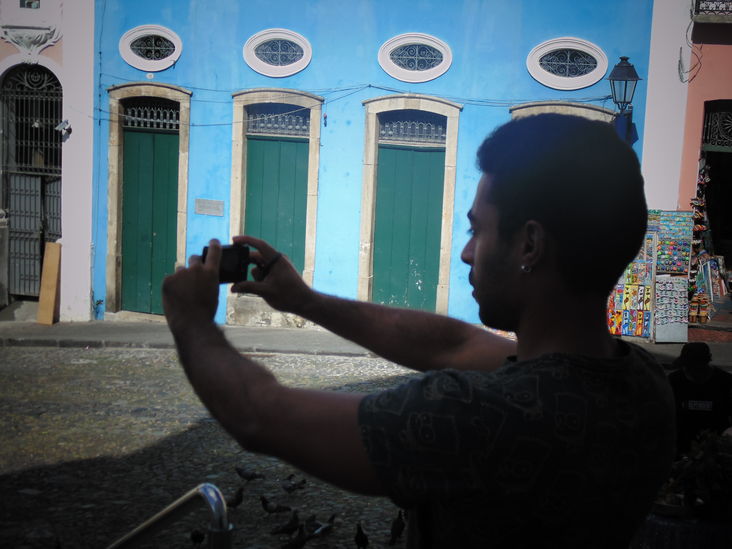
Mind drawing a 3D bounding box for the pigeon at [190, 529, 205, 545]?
[{"bbox_3d":[-1.471,2.287,10.725,0.130,0.200,0.270,2,9,-7],"label":"pigeon"}]

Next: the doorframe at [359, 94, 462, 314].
[{"bbox_3d":[0.700,-1.147,20.373,1.739,3.651,0.280,6,9,20],"label":"doorframe"}]

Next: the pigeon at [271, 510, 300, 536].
[{"bbox_3d":[-0.711,2.226,10.896,0.270,0.230,0.120,-1,9,-21],"label":"pigeon"}]

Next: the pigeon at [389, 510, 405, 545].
[{"bbox_3d":[0.275,2.205,10.655,0.110,0.230,0.260,6,9,21],"label":"pigeon"}]

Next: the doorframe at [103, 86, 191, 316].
[{"bbox_3d":[-4.096,-1.349,22.909,1.815,4.414,0.280,6,9,21],"label":"doorframe"}]

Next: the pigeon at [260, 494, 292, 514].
[{"bbox_3d":[-0.816,2.093,11.163,0.285,0.200,0.110,1,9,-9],"label":"pigeon"}]

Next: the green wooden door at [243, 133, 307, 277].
[{"bbox_3d":[-1.646,-0.995,22.075,1.254,2.861,0.080,6,9,21],"label":"green wooden door"}]

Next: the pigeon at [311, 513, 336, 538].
[{"bbox_3d":[-0.383,2.230,10.809,0.280,0.220,0.120,-2,10,-29],"label":"pigeon"}]

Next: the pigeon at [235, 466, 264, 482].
[{"bbox_3d":[-1.187,2.066,12.634,0.290,0.180,0.120,1,9,-10],"label":"pigeon"}]

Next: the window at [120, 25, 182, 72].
[{"bbox_3d":[-3.793,-3.996,21.712,1.281,0.812,0.160,6,9,20],"label":"window"}]

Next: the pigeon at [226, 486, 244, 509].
[{"bbox_3d":[-1.279,2.153,11.739,0.270,0.220,0.120,-1,9,-26],"label":"pigeon"}]

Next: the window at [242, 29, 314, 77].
[{"bbox_3d":[-1.484,-3.763,20.848,1.285,0.818,0.160,6,9,20],"label":"window"}]

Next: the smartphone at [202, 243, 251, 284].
[{"bbox_3d":[-0.212,-0.015,1.860,0.012,0.056,0.106,9,11,36],"label":"smartphone"}]

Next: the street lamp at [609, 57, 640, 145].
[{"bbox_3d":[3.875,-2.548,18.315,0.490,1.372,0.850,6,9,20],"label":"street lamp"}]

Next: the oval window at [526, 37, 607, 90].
[{"bbox_3d":[3.219,-3.370,19.642,1.326,0.842,0.150,6,9,21],"label":"oval window"}]

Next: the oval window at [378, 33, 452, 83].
[{"bbox_3d":[0.825,-3.625,20.564,1.318,0.842,0.150,6,9,21],"label":"oval window"}]

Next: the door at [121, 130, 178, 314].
[{"bbox_3d":[-3.924,-0.943,22.335,1.178,3.342,0.080,6,9,20],"label":"door"}]

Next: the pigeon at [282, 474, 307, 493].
[{"bbox_3d":[-0.689,2.007,11.803,0.270,0.190,0.110,-1,9,-24],"label":"pigeon"}]

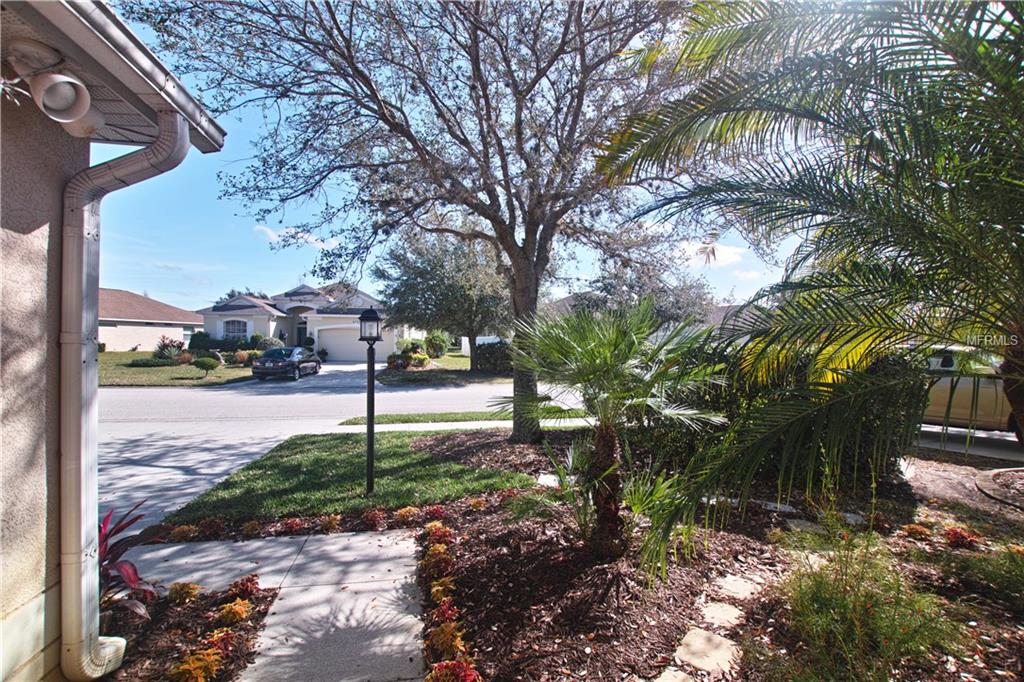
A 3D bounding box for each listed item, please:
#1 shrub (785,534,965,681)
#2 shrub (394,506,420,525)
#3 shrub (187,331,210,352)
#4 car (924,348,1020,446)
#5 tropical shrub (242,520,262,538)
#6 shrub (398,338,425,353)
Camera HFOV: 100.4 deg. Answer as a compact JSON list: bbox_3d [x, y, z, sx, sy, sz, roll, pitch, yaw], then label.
[{"bbox_3d":[1.950,1.360,2.360,0.800,0.560,0.740,0,0,-15],"label":"shrub"},{"bbox_3d":[-0.965,1.600,3.940,0.235,0.160,0.235,0,0,0],"label":"shrub"},{"bbox_3d":[-20.581,0.033,28.000,1.450,1.500,1.400,0,0,-15],"label":"shrub"},{"bbox_3d":[8.300,0.820,7.950,1.880,1.660,4.850,0,0,-15],"label":"car"},{"bbox_3d":[-2.227,1.595,3.660,0.165,0.150,0.165,0,0,0],"label":"tropical shrub"},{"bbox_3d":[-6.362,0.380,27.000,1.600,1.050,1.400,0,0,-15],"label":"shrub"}]

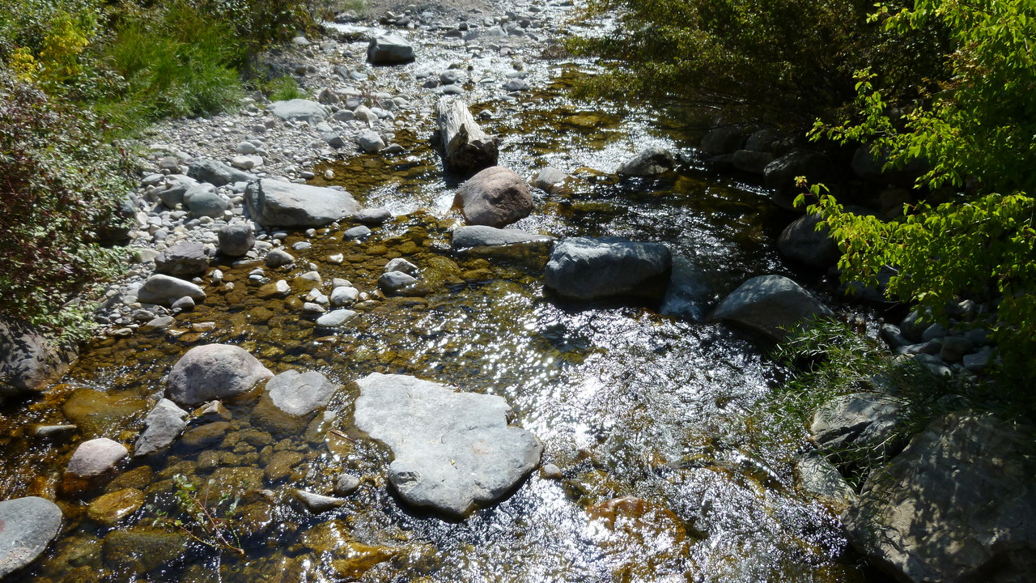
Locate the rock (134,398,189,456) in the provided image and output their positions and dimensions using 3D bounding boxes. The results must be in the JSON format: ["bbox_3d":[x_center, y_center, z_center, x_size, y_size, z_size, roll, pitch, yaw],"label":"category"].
[{"bbox_3d":[-2.340,0.877,4.914,0.290,0.220,0.480,13,31,22],"label":"rock"}]

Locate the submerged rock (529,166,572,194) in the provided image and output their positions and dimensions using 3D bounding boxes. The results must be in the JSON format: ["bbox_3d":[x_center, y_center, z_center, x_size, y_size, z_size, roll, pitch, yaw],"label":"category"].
[{"bbox_3d":[0.385,-1.307,8.800,0.480,0.280,0.380,0,29,0],"label":"submerged rock"}]

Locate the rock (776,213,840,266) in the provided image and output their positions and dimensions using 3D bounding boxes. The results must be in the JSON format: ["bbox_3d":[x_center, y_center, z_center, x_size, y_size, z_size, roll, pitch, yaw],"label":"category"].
[{"bbox_3d":[2.763,-0.481,7.080,0.620,0.500,0.540,0,29,0],"label":"rock"}]

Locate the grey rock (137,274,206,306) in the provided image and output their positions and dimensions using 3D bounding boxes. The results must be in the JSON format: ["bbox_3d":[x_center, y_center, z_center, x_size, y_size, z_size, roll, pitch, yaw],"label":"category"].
[{"bbox_3d":[-2.911,-0.012,6.283,0.583,0.216,0.321,6,29,10],"label":"grey rock"}]

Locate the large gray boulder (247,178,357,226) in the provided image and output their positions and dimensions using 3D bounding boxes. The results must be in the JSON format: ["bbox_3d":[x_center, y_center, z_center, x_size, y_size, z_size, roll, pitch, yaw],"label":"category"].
[{"bbox_3d":[-2.358,-0.968,8.187,1.189,0.393,0.713,-9,30,-15],"label":"large gray boulder"}]

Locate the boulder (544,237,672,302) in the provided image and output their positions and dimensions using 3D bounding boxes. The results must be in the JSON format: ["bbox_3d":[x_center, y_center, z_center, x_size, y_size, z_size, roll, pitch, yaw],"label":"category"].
[{"bbox_3d":[0.792,-0.198,6.586,1.121,0.511,0.617,-2,29,-4],"label":"boulder"}]

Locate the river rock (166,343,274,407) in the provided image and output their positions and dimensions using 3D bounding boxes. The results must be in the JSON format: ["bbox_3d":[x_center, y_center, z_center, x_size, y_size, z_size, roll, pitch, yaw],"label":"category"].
[{"bbox_3d":[-2.110,0.590,5.313,0.717,0.339,0.538,0,29,0],"label":"river rock"}]

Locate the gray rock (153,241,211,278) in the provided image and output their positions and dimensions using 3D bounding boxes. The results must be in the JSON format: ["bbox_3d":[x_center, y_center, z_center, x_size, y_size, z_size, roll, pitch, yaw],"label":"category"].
[{"bbox_3d":[-3.182,-0.305,7.085,0.470,0.263,0.352,-14,32,-23],"label":"gray rock"}]

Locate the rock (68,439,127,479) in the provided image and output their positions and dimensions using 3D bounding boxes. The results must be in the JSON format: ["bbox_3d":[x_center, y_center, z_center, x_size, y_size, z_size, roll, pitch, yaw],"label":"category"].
[{"bbox_3d":[-2.745,1.084,4.884,0.347,0.160,0.236,-20,34,-31],"label":"rock"}]

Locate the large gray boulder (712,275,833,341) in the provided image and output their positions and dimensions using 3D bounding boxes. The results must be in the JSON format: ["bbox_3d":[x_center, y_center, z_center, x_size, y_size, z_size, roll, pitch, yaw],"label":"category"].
[{"bbox_3d":[2.183,0.109,6.410,0.967,0.375,0.628,11,31,19],"label":"large gray boulder"}]

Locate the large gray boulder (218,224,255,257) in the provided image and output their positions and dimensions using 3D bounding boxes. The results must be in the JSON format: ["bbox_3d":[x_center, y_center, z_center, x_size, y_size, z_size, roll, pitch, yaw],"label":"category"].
[{"bbox_3d":[-2.781,-0.501,7.402,0.349,0.300,0.297,-11,31,-20],"label":"large gray boulder"}]

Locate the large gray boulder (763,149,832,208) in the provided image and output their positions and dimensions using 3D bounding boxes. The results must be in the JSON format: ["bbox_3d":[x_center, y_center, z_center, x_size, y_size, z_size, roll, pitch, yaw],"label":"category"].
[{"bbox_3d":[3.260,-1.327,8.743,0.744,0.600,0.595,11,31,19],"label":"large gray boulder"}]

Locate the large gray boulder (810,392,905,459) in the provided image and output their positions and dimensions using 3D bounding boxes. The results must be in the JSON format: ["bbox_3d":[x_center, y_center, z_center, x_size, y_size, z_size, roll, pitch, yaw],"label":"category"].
[{"bbox_3d":[2.100,0.827,4.638,0.580,0.350,0.440,-5,29,-9],"label":"large gray boulder"}]

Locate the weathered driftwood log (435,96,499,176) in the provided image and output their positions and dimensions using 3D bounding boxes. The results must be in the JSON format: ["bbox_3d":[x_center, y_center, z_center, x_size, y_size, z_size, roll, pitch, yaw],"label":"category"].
[{"bbox_3d":[-0.760,-2.158,10.266,0.580,0.560,1.897,-6,30,-11],"label":"weathered driftwood log"}]

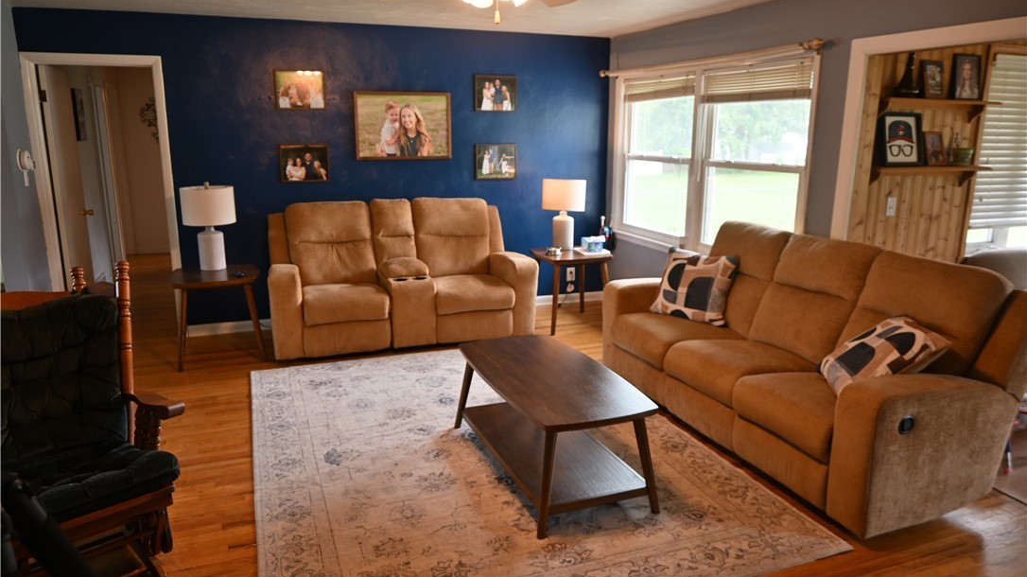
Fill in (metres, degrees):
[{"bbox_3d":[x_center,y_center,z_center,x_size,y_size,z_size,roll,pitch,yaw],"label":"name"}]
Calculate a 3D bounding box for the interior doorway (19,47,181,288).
[{"bbox_3d":[-2.995,-0.626,5.124,0.871,2.126,0.130,-5,14,-20],"label":"interior doorway"}]

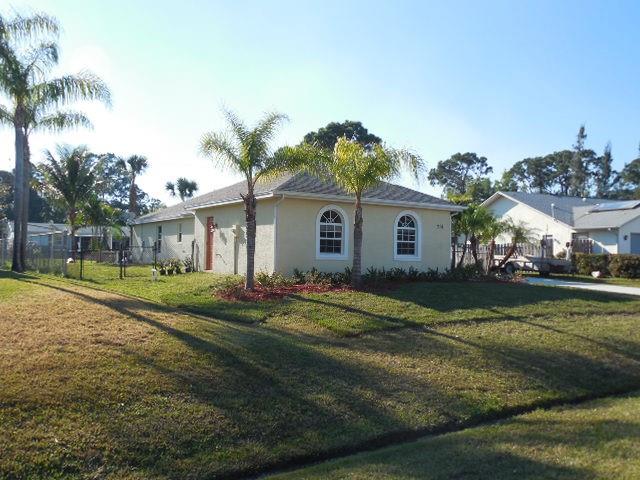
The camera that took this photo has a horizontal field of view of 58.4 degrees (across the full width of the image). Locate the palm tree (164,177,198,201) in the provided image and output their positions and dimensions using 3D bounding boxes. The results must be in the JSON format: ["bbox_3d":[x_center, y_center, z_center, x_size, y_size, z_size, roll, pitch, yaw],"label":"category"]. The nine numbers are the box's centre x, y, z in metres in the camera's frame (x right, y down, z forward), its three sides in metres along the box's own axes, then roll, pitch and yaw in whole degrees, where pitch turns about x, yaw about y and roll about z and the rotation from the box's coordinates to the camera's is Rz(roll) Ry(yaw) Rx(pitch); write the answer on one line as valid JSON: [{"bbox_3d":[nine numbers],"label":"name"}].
[{"bbox_3d":[-12.083,-1.745,50.000,2.966,7.590,2.900,1,-2,0],"label":"palm tree"}]

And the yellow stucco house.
[{"bbox_3d":[-3.235,-0.808,28.596,8.900,4.530,19.900,2,-2,-33],"label":"yellow stucco house"}]

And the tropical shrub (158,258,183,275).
[{"bbox_3d":[-6.000,1.084,23.000,0.963,0.682,0.750,1,-2,0],"label":"tropical shrub"}]

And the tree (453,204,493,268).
[{"bbox_3d":[6.652,-0.109,25.000,1.745,2.879,1.800,1,-2,0],"label":"tree"}]

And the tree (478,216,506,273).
[{"bbox_3d":[7.164,0.208,23.800,1.329,2.367,1.400,1,-2,0],"label":"tree"}]

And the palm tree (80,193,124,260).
[{"bbox_3d":[-16.394,-0.975,43.000,3.151,4.877,3.100,1,-2,0],"label":"palm tree"}]

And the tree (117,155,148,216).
[{"bbox_3d":[-16.031,-2.693,49.000,2.736,9.234,2.800,1,-2,0],"label":"tree"}]

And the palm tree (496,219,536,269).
[{"bbox_3d":[8.297,0.190,24.200,1.689,2.196,1.650,1,-2,0],"label":"palm tree"}]

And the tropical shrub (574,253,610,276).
[{"bbox_3d":[13.314,1.221,28.000,1.759,1.221,1.400,1,-2,0],"label":"tropical shrub"}]

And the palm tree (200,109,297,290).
[{"bbox_3d":[-1.870,-1.074,15.200,2.599,4.827,2.900,1,-2,0],"label":"palm tree"}]

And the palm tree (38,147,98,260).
[{"bbox_3d":[-18.431,-2.785,42.000,4.690,8.428,4.700,1,-2,0],"label":"palm tree"}]

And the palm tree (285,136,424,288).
[{"bbox_3d":[1.023,-0.816,17.000,4.153,4.509,3.600,1,-2,0],"label":"palm tree"}]

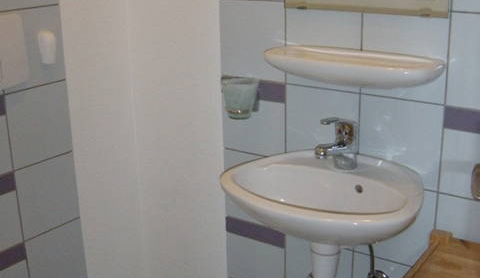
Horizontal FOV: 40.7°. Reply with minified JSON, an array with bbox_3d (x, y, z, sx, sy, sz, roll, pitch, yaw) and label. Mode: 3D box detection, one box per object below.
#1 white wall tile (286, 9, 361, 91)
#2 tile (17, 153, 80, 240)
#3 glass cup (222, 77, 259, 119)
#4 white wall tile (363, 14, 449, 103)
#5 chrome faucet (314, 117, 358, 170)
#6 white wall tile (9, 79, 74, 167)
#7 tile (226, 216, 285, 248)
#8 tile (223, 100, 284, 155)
[{"bbox_3d":[0.195,-0.213,1.508,0.199,0.199,0.010,11,22,34],"label":"white wall tile"},{"bbox_3d":[-0.512,0.154,1.739,0.012,0.198,0.198,11,21,33],"label":"tile"},{"bbox_3d":[0.001,-0.099,1.616,0.087,0.092,0.087,-1,18,0],"label":"glass cup"},{"bbox_3d":[0.357,-0.181,1.399,0.199,0.199,0.010,11,22,34],"label":"white wall tile"},{"bbox_3d":[0.209,0.006,1.395,0.052,0.146,0.157,11,22,34],"label":"chrome faucet"},{"bbox_3d":[-0.516,-0.037,1.678,0.012,0.198,0.198,11,21,33],"label":"white wall tile"},{"bbox_3d":[0.044,0.255,1.795,0.198,0.048,0.012,11,21,33],"label":"tile"},{"bbox_3d":[0.038,-0.034,1.702,0.198,0.150,0.012,11,21,33],"label":"tile"}]

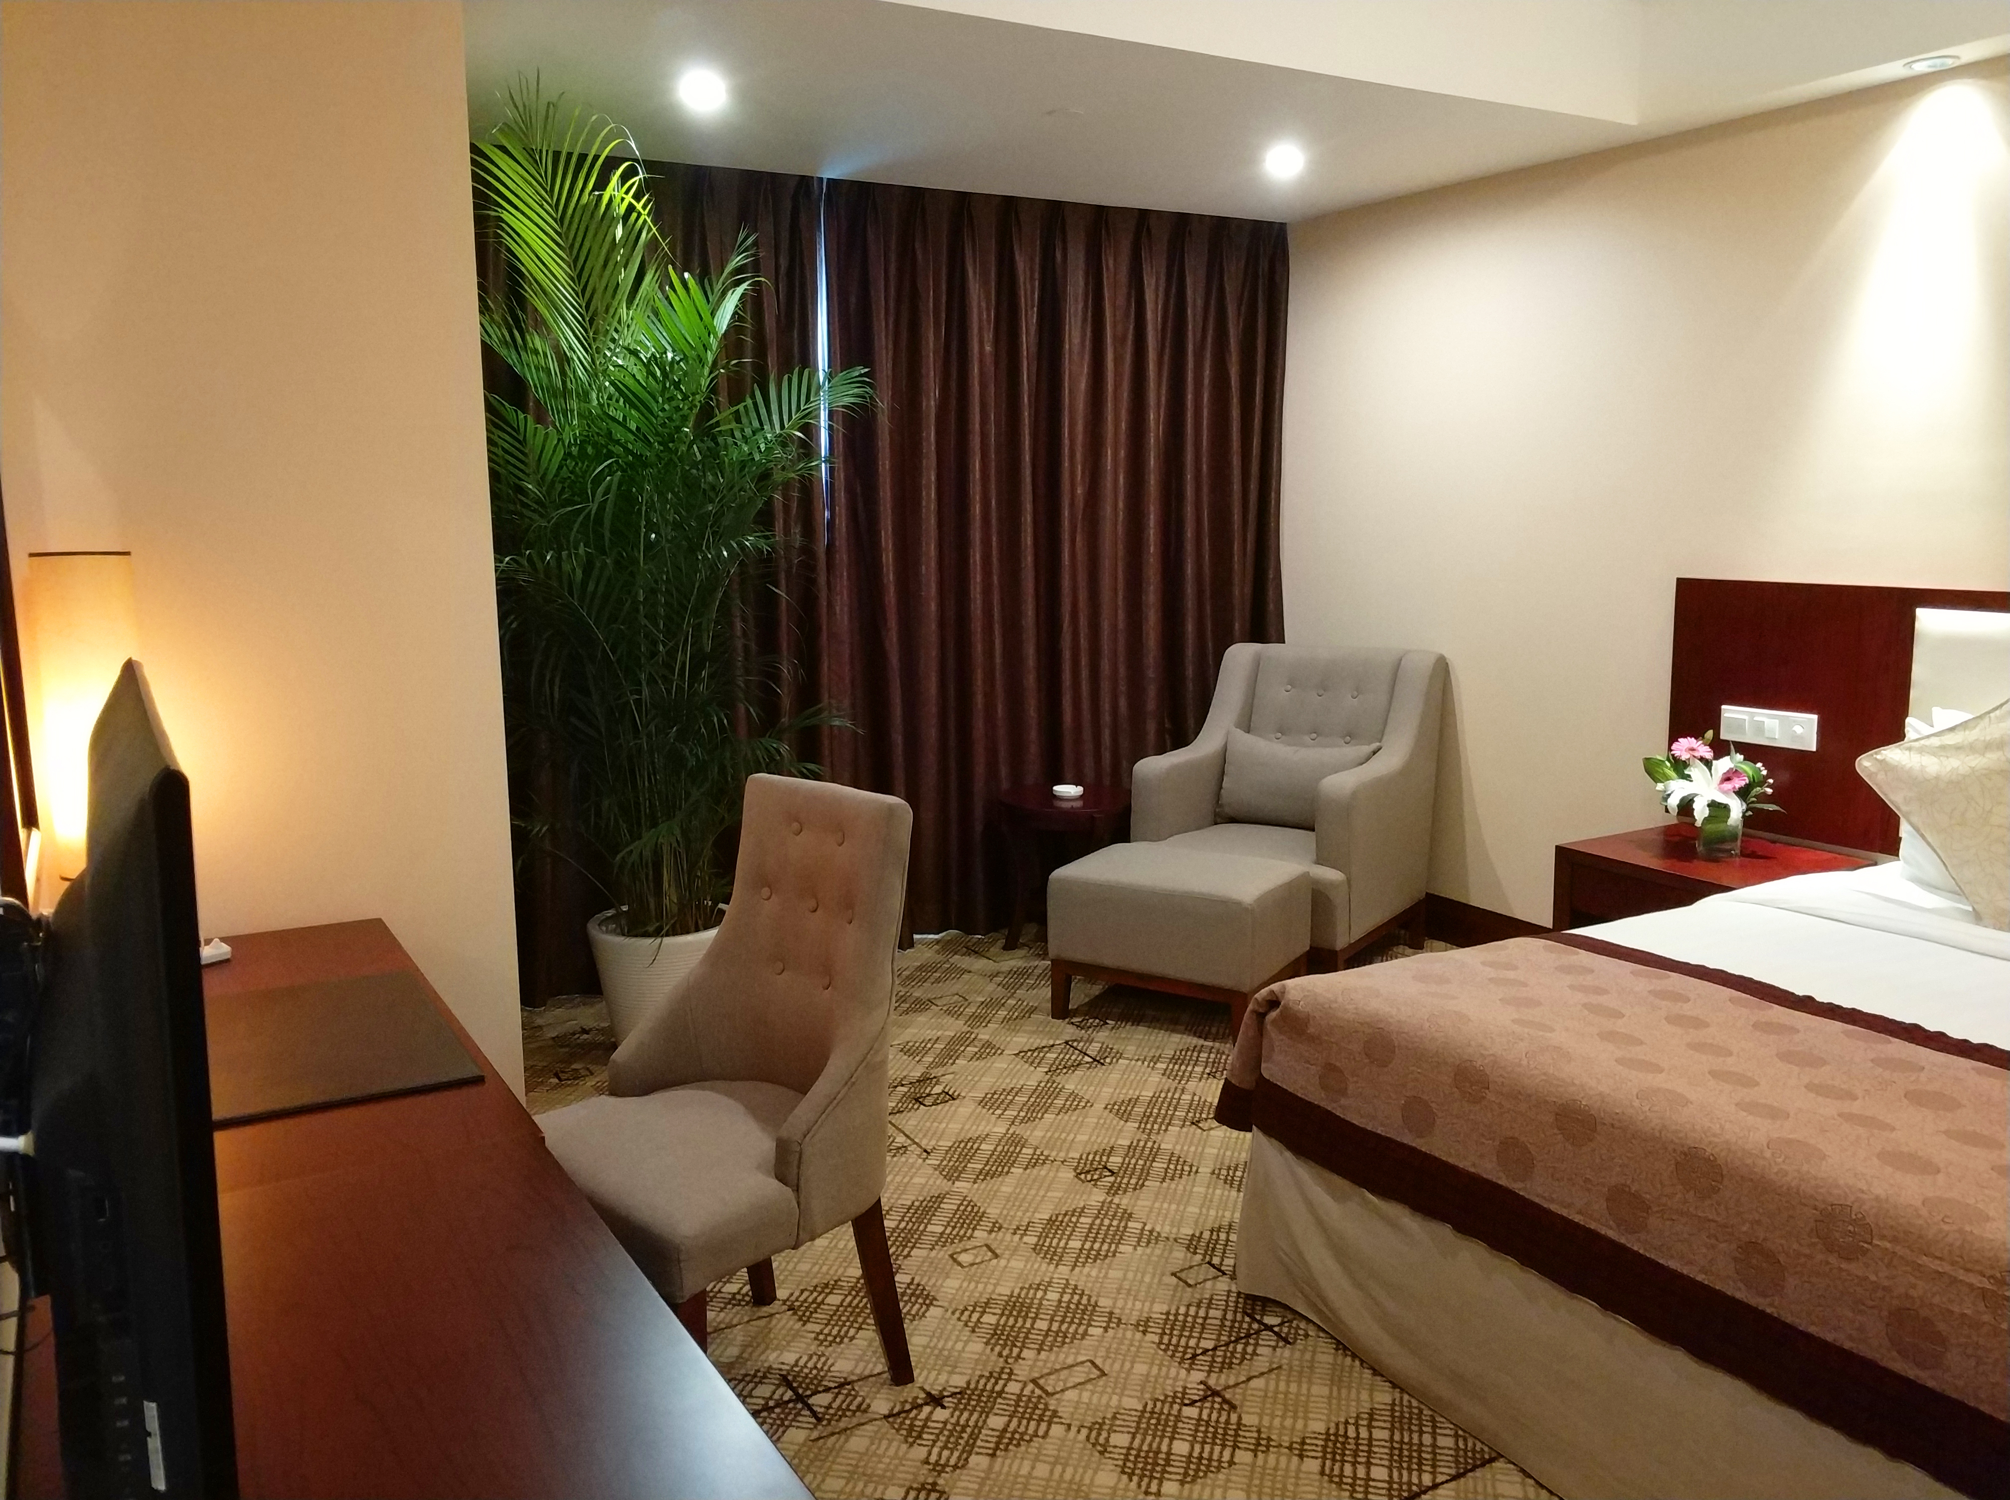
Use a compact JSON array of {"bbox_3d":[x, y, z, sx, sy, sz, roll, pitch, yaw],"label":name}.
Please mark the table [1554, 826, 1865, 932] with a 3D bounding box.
[{"bbox_3d":[1.784,0.537,4.001,0.480,0.540,0.600,-5,10,-29],"label":"table"}]

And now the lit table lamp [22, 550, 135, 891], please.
[{"bbox_3d":[-1.362,-0.048,2.352,0.135,0.493,0.120,-5,10,-29],"label":"lit table lamp"}]

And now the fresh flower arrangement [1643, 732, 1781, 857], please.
[{"bbox_3d":[1.806,0.102,3.976,0.280,0.325,0.310,-5,10,-29],"label":"fresh flower arrangement"}]

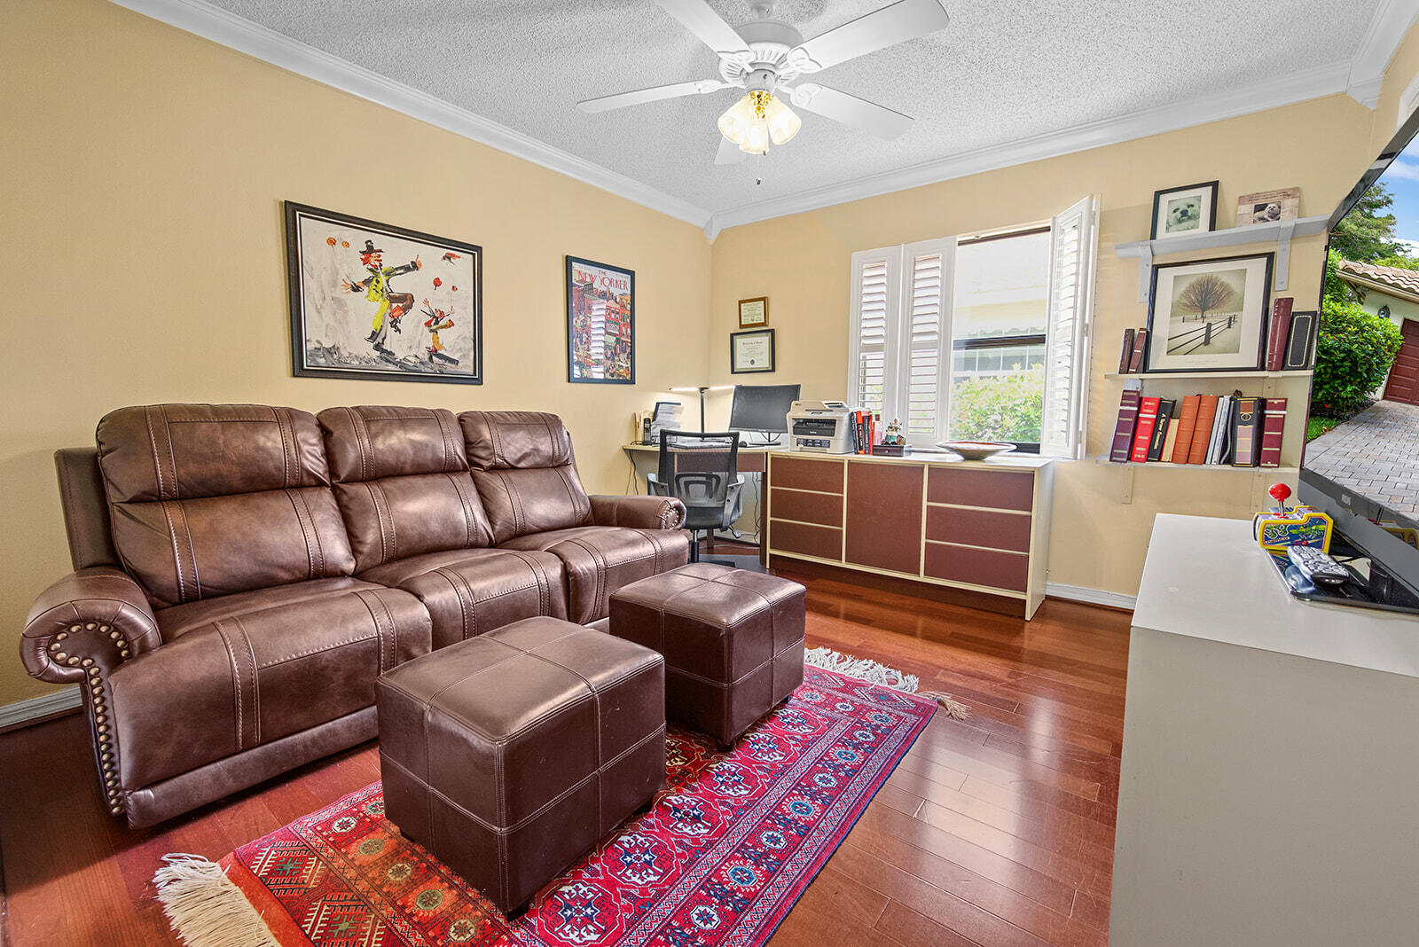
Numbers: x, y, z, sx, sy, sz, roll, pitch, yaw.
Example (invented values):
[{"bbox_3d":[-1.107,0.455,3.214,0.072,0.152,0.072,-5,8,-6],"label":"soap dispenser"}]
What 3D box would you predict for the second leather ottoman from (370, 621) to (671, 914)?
[{"bbox_3d":[-0.447,0.644,1.450,0.470,0.425,0.470,5,7,35],"label":"second leather ottoman"}]

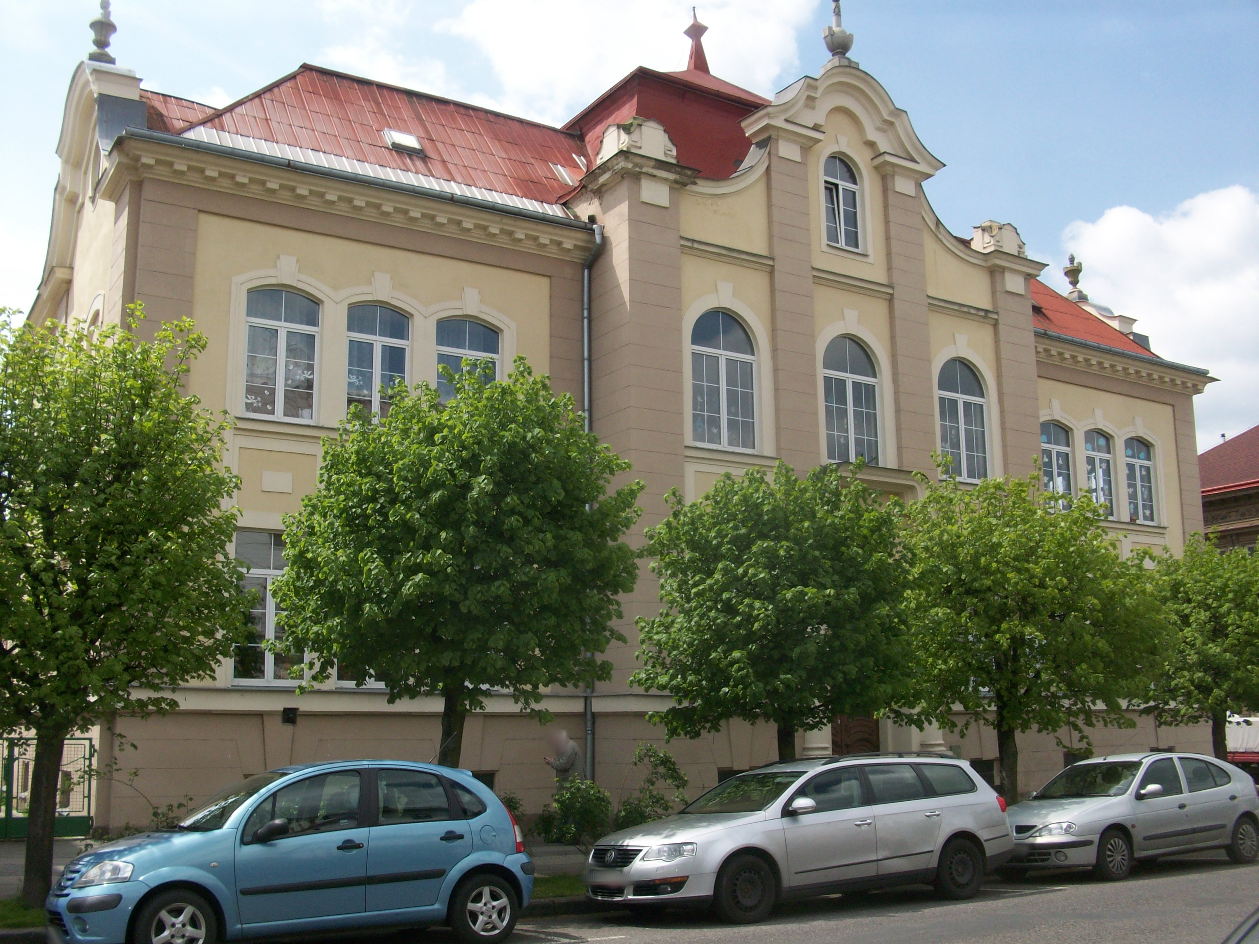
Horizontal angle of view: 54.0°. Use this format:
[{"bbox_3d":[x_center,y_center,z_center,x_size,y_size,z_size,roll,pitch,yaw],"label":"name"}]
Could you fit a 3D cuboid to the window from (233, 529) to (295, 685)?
[{"bbox_3d":[-5.651,2.120,19.463,1.160,2.414,0.160,6,-13,-30],"label":"window"}]

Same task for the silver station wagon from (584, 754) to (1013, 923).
[{"bbox_3d":[1.881,3.683,12.851,4.770,1.510,1.850,6,-12,-30],"label":"silver station wagon"}]

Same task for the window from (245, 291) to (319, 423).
[{"bbox_3d":[-5.665,-1.938,20.254,1.208,2.202,0.160,6,-13,-30],"label":"window"}]

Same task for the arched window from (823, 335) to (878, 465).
[{"bbox_3d":[4.488,-1.480,25.059,1.448,2.686,0.160,6,-13,-30],"label":"arched window"}]

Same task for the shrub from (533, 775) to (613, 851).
[{"bbox_3d":[-0.847,5.048,18.209,1.120,1.080,1.020,6,-13,-31],"label":"shrub"}]

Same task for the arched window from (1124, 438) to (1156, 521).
[{"bbox_3d":[11.709,0.179,28.253,1.000,2.020,0.150,6,-13,-31],"label":"arched window"}]

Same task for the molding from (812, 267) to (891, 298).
[{"bbox_3d":[4.607,-3.875,25.401,2.147,0.252,0.220,6,-13,-30],"label":"molding"}]

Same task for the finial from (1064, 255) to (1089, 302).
[{"bbox_3d":[11.974,-5.196,33.296,0.500,1.300,0.500,6,-13,-31],"label":"finial"}]

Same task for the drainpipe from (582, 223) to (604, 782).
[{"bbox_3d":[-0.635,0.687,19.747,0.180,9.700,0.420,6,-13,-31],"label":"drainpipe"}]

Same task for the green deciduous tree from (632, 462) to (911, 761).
[{"bbox_3d":[1.854,2.384,15.641,3.500,5.018,3.400,0,-11,0],"label":"green deciduous tree"}]

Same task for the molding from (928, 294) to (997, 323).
[{"bbox_3d":[6.389,-3.077,23.762,1.880,0.260,0.180,6,-13,-31],"label":"molding"}]

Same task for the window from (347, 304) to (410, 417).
[{"bbox_3d":[-3.795,-1.552,18.675,1.000,2.050,0.150,6,-13,-31],"label":"window"}]

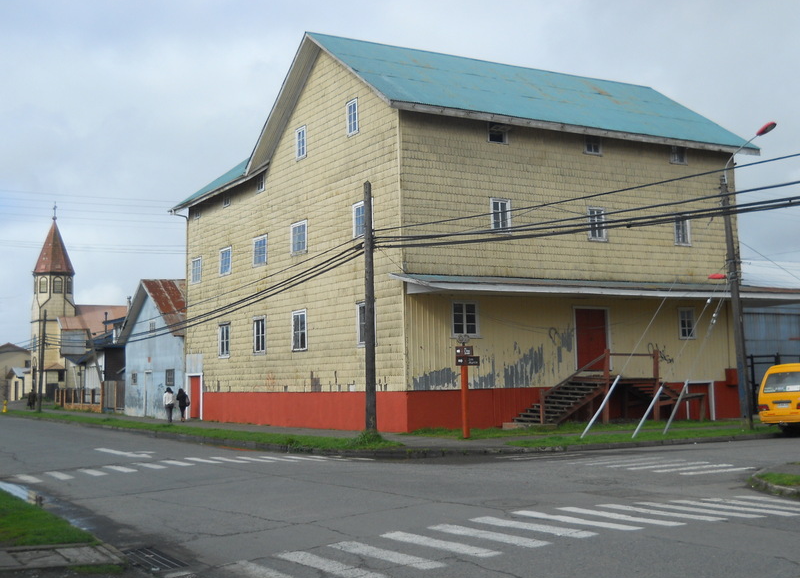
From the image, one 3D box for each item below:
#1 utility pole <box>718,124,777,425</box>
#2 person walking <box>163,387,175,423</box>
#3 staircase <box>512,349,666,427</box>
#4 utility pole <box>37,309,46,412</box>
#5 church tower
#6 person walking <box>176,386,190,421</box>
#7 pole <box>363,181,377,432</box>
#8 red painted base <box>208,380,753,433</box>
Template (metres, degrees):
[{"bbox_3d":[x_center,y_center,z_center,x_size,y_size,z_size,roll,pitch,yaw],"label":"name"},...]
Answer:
[{"bbox_3d":[10.932,-0.343,30.764,0.550,9.150,2.100,2,-6,-30],"label":"utility pole"},{"bbox_3d":[-11.026,5.540,48.421,0.500,1.650,0.380,2,-6,-30],"label":"person walking"},{"bbox_3d":[6.258,3.277,33.773,5.500,2.450,1.750,2,-6,-30],"label":"staircase"},{"bbox_3d":[-25.839,5.218,73.677,0.320,7.410,0.320,4,-6,-30],"label":"utility pole"},{"bbox_3d":[-34.337,1.161,100.812,3.700,18.700,3.700,1,-6,-27],"label":"church tower"},{"bbox_3d":[-10.274,5.532,48.353,0.580,1.620,0.420,2,-6,-30],"label":"person walking"},{"bbox_3d":[-0.919,0.556,30.358,0.320,7.629,0.320,-1,-5,0],"label":"pole"},{"bbox_3d":[1.796,4.857,43.244,14.900,1.390,19.300,2,-6,-30],"label":"red painted base"}]

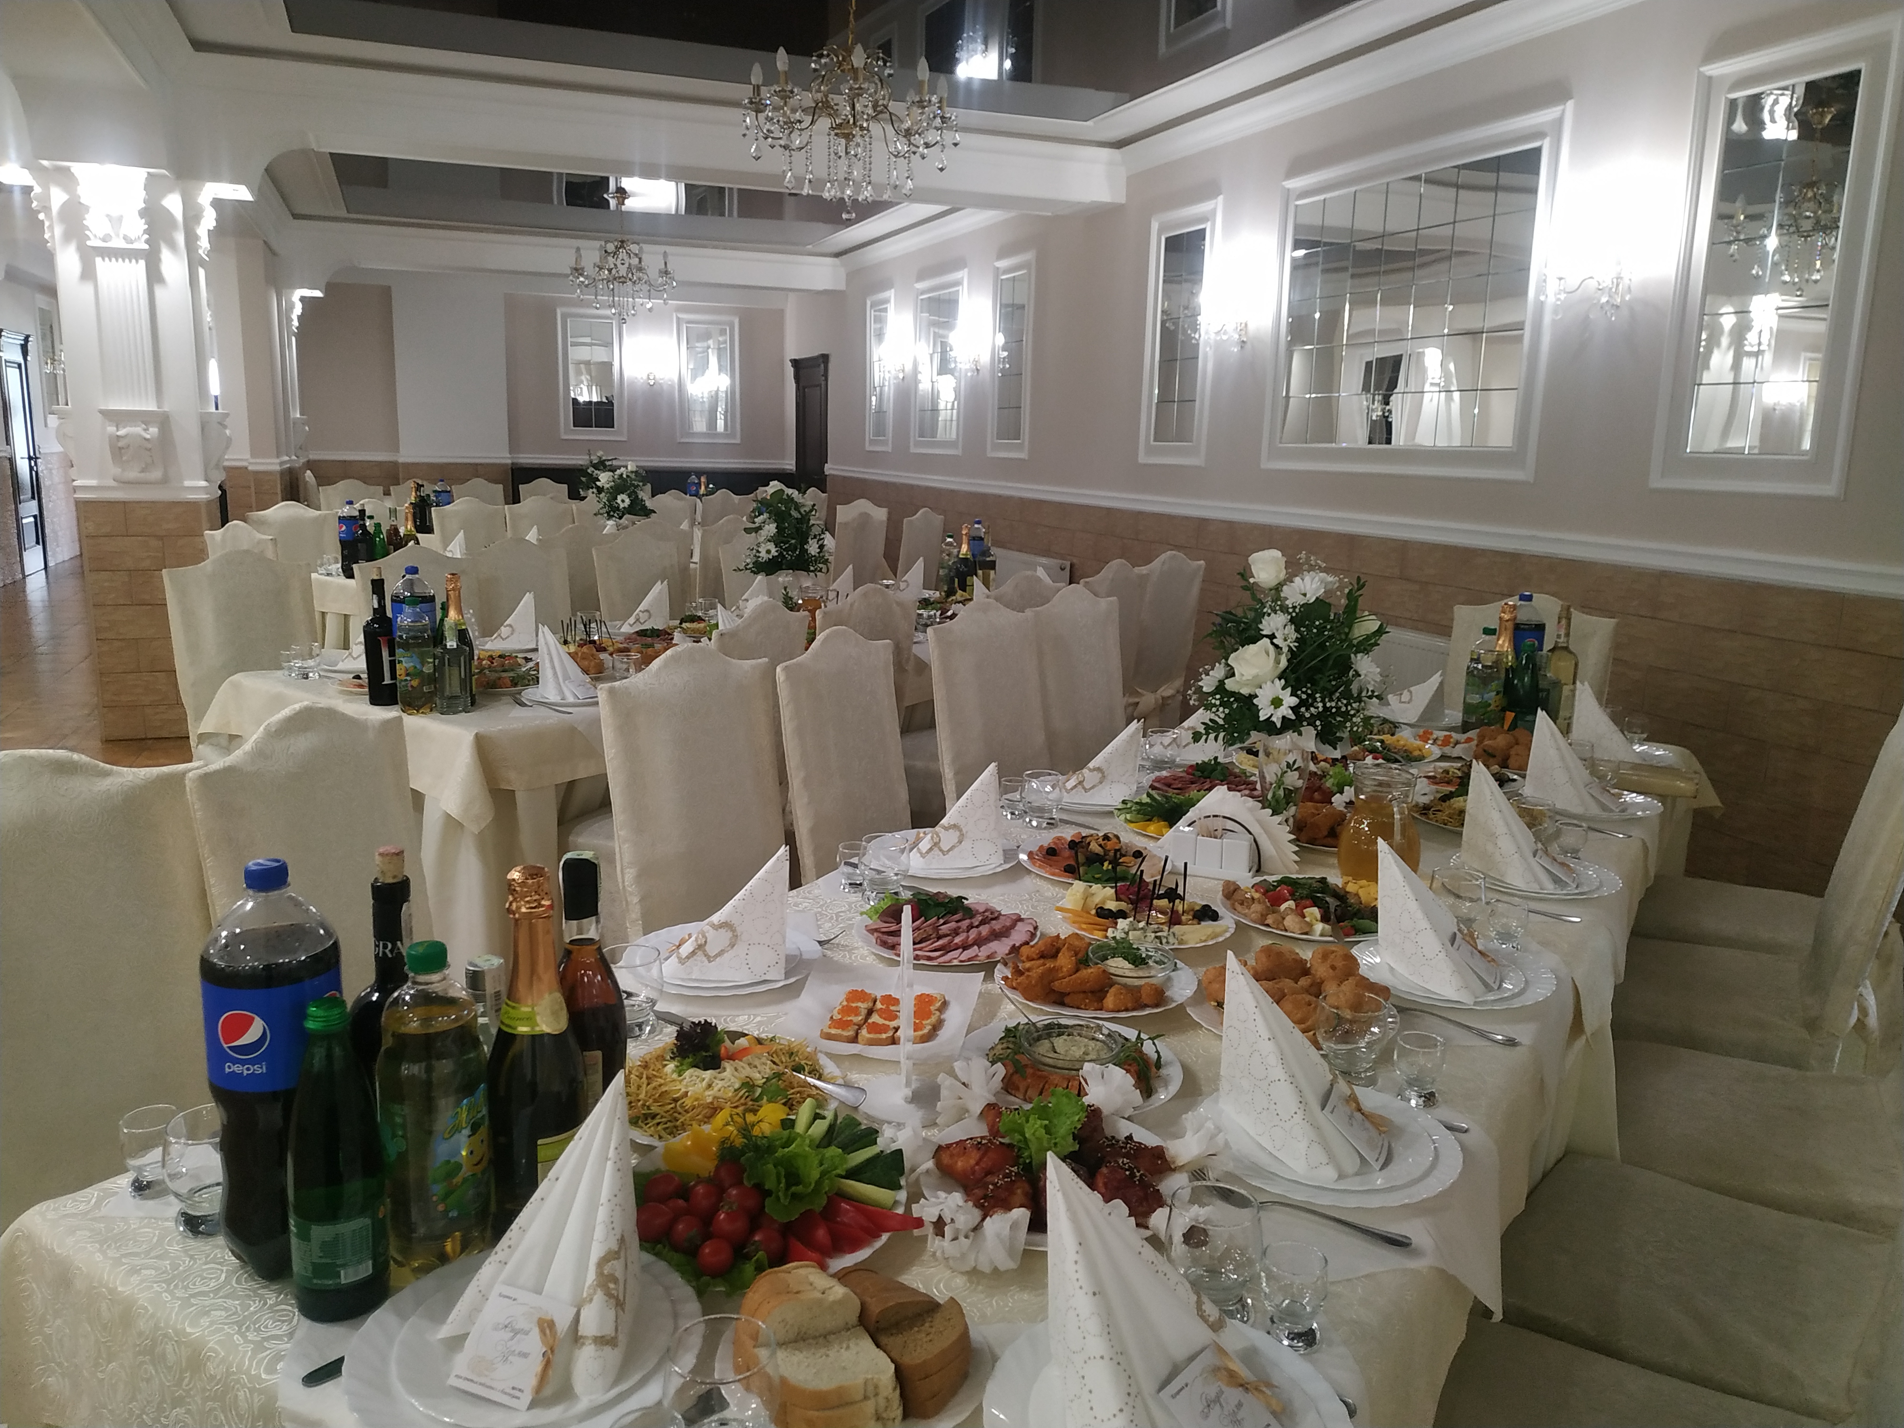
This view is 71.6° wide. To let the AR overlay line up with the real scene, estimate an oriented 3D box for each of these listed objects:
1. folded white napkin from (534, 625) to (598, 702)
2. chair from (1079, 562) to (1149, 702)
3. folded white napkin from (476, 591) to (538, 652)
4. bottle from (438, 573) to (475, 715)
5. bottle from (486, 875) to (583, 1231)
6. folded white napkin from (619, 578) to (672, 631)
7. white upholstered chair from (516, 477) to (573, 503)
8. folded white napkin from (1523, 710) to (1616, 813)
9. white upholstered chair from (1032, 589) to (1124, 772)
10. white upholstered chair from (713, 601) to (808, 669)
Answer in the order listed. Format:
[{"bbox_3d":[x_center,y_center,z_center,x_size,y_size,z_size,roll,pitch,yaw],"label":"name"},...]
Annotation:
[{"bbox_3d":[-0.990,-0.130,3.318,0.150,0.166,0.135,9,14,33],"label":"folded white napkin"},{"bbox_3d":[0.389,-0.072,4.841,0.530,1.020,0.460,10,14,35],"label":"chair"},{"bbox_3d":[-1.258,-0.272,3.826,0.135,0.165,0.125,9,14,33],"label":"folded white napkin"},{"bbox_3d":[-1.203,-0.181,3.205,0.087,0.314,0.087,9,14,31],"label":"bottle"},{"bbox_3d":[-0.348,0.284,1.099,0.087,0.318,0.087,9,14,31],"label":"bottle"},{"bbox_3d":[-1.011,-0.382,4.466,0.140,0.158,0.140,7,13,23],"label":"folded white napkin"},{"bbox_3d":[-2.827,-1.187,9.749,0.520,1.068,0.440,9,14,33],"label":"white upholstered chair"},{"bbox_3d":[1.173,0.081,2.501,0.150,0.166,0.135,9,14,33],"label":"folded white napkin"},{"bbox_3d":[0.527,0.170,3.638,0.560,1.010,0.460,10,15,35],"label":"white upholstered chair"},{"bbox_3d":[-0.657,0.215,3.326,0.530,1.035,0.440,9,14,33],"label":"white upholstered chair"}]

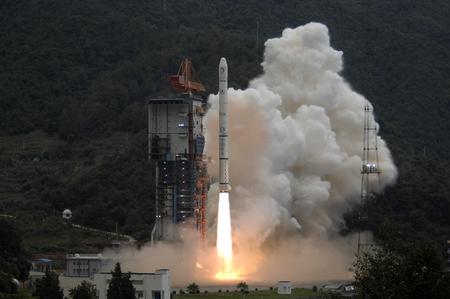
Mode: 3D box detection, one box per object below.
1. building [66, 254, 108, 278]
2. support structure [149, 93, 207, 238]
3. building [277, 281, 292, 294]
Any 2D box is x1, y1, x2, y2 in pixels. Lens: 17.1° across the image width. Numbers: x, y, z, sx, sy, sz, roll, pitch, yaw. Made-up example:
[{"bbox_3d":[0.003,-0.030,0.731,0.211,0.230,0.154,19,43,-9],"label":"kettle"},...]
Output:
[{"bbox_3d":[-54.420,46.405,593.000,16.500,9.000,10.000,0,-2,-3],"label":"building"},{"bbox_3d":[-18.373,12.249,592.000,19.000,67.500,14.500,-1,-2,24],"label":"support structure"},{"bbox_3d":[19.622,45.131,490.000,4.400,4.500,4.000,0,-2,0],"label":"building"}]

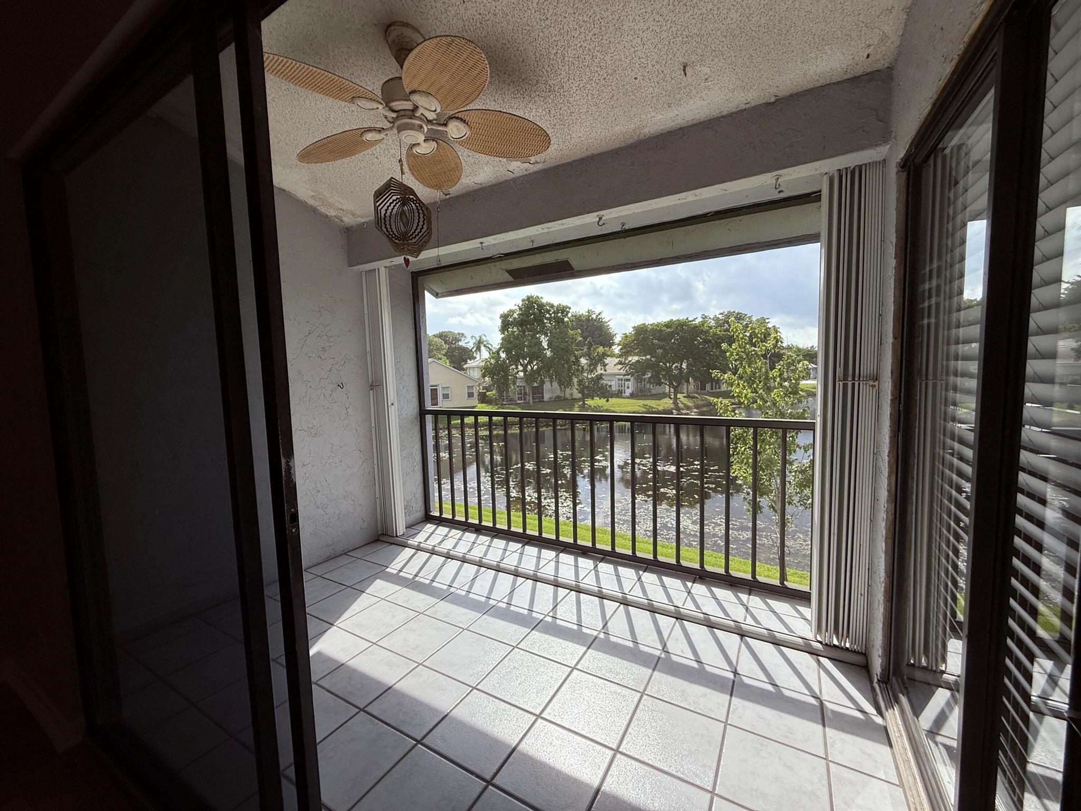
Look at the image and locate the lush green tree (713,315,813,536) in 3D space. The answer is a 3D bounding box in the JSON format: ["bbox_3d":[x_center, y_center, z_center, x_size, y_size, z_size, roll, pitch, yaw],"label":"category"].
[{"bbox_3d":[4.081,0.895,7.946,1.950,5.007,1.900,-2,5,0],"label":"lush green tree"}]

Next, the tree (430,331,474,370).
[{"bbox_3d":[-15.939,-7.699,77.875,7.400,11.500,7.200,-2,5,0],"label":"tree"}]

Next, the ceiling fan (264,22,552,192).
[{"bbox_3d":[-0.528,-1.283,1.769,1.160,0.420,1.160,1,6,30],"label":"ceiling fan"}]

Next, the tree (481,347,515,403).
[{"bbox_3d":[-4.748,-3.040,49.090,4.200,6.500,4.100,-2,5,0],"label":"tree"}]

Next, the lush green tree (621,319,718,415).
[{"bbox_3d":[14.041,-4.769,47.982,11.000,9.612,10.000,-2,5,0],"label":"lush green tree"}]

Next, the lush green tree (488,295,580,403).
[{"bbox_3d":[-0.589,-6.226,49.834,10.000,12.670,9.000,-2,5,0],"label":"lush green tree"}]

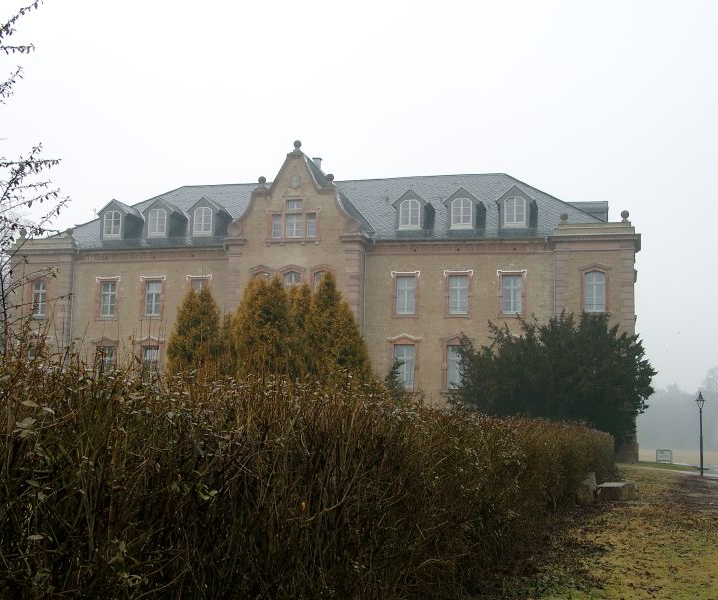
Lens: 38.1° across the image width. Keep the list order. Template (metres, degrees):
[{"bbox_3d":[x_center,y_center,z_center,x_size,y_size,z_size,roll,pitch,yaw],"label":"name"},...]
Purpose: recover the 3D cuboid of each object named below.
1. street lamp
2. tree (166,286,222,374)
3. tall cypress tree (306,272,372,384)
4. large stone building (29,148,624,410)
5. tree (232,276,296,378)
[{"bbox_3d":[14.569,5.685,44.223,0.460,3.550,0.460,-1,-7,14],"label":"street lamp"},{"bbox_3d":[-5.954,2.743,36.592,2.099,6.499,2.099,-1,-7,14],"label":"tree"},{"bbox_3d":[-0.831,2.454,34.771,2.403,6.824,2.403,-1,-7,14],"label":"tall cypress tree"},{"bbox_3d":[-1.774,0.838,74.032,41.832,19.858,18.522,-1,-7,14],"label":"large stone building"},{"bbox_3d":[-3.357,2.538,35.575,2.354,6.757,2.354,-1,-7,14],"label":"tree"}]

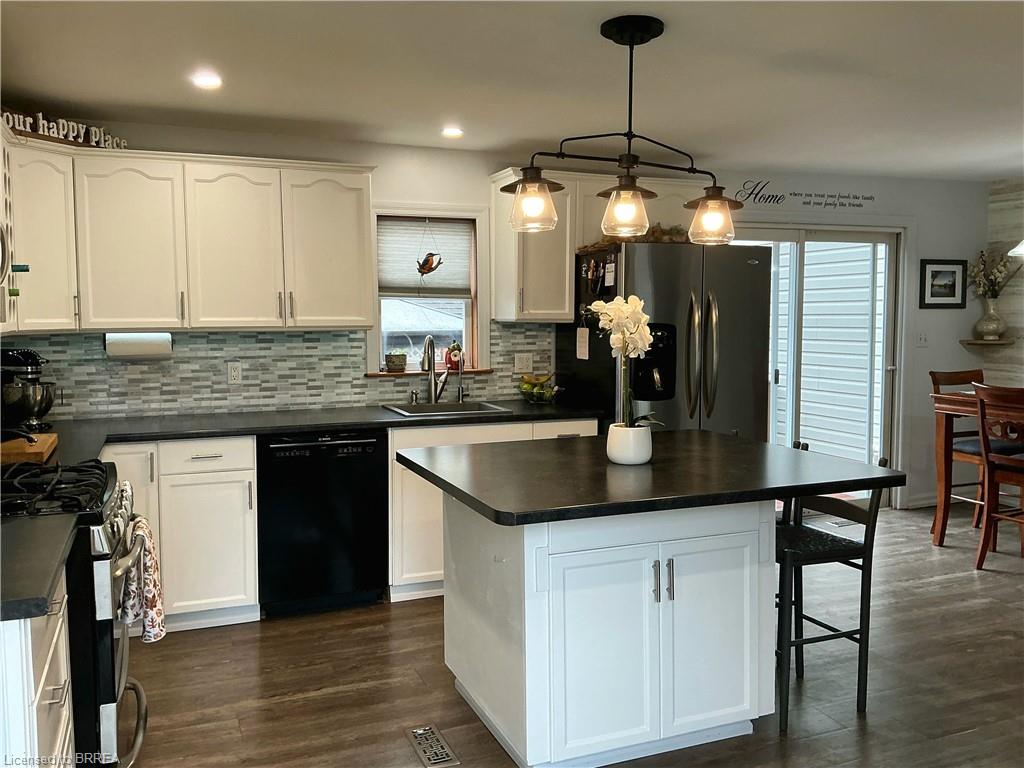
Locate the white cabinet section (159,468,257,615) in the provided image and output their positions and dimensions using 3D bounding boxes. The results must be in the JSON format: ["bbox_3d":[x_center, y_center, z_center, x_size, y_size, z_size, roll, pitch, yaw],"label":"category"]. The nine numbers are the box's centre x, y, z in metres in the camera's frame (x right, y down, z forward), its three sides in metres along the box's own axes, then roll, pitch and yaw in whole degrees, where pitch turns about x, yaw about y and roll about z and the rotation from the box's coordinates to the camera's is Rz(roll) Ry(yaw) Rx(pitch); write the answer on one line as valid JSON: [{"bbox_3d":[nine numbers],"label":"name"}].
[{"bbox_3d":[-1.451,0.679,3.952,0.402,0.628,0.580,-2,5,-22],"label":"white cabinet section"}]

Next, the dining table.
[{"bbox_3d":[3.220,0.563,4.771,0.950,0.930,1.200,-2,5,-22],"label":"dining table"}]

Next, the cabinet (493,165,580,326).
[{"bbox_3d":[0.122,-0.753,4.637,0.375,0.810,0.350,-2,5,-22],"label":"cabinet"}]

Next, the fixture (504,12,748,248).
[{"bbox_3d":[0.392,-0.824,2.751,0.910,0.700,0.225,-2,5,-22],"label":"fixture"}]

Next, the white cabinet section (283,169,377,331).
[{"bbox_3d":[-0.968,-0.672,4.250,0.435,0.753,0.330,-2,5,-22],"label":"white cabinet section"}]

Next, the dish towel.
[{"bbox_3d":[-1.126,0.587,2.535,0.100,0.355,0.240,-2,5,-22],"label":"dish towel"}]

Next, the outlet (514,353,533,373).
[{"bbox_3d":[0.076,-0.123,4.844,0.114,0.116,0.012,-2,5,-22],"label":"outlet"}]

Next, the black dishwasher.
[{"bbox_3d":[-0.975,0.635,4.142,0.600,0.860,0.600,-2,5,-22],"label":"black dishwasher"}]

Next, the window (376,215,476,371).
[{"bbox_3d":[-0.478,-0.505,4.689,0.585,0.858,0.111,-2,5,-21],"label":"window"}]

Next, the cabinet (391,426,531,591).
[{"bbox_3d":[-0.356,0.608,4.451,0.768,0.858,0.616,-2,5,-21],"label":"cabinet"}]

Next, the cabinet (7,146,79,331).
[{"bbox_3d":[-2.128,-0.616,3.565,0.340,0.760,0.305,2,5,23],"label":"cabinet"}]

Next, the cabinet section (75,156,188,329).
[{"bbox_3d":[-1.786,-0.643,3.916,0.454,0.753,0.330,-2,5,-22],"label":"cabinet section"}]

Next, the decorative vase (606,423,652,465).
[{"bbox_3d":[0.403,0.205,2.836,0.154,0.126,0.154,0,5,0],"label":"decorative vase"}]

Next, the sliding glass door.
[{"bbox_3d":[1.939,-0.069,5.634,1.717,2.010,0.121,-2,5,-21],"label":"sliding glass door"}]

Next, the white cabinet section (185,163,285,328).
[{"bbox_3d":[-1.373,-0.657,4.085,0.440,0.753,0.330,-2,5,-22],"label":"white cabinet section"}]

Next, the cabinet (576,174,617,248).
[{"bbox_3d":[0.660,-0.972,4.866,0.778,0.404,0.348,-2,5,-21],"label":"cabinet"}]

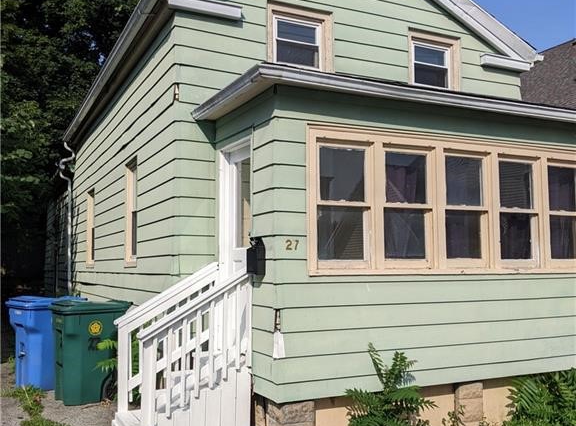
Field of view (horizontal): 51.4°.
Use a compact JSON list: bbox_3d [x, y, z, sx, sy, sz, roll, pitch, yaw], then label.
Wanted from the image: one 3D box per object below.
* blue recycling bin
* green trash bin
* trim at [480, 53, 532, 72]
[{"bbox_3d":[-3.262,1.712,8.079,0.640,1.090,0.810,-3,-5,38],"label":"blue recycling bin"},{"bbox_3d":[-2.401,1.650,7.249,0.810,1.090,0.640,3,-5,-36],"label":"green trash bin"},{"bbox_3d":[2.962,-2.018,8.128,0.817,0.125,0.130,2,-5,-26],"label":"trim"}]

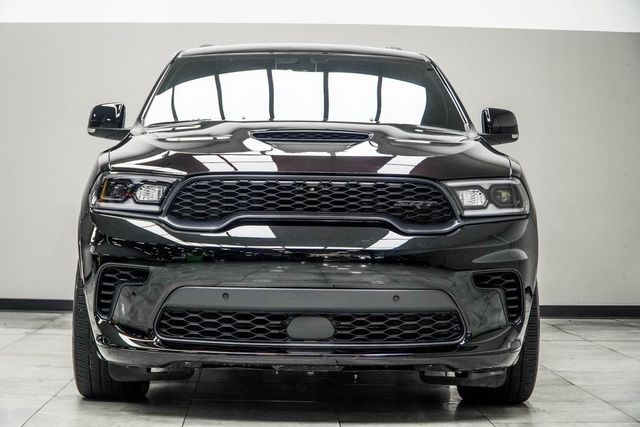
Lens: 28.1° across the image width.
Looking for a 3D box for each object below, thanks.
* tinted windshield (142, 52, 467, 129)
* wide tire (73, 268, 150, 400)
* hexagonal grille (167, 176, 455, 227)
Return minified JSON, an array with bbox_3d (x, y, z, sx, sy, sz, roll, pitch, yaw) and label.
[{"bbox_3d":[-0.076,-0.619,6.450,1.550,0.200,0.940,1,36,-2],"label":"tinted windshield"},{"bbox_3d":[-0.881,0.422,5.609,0.300,0.770,0.770,1,1,-2],"label":"wide tire"},{"bbox_3d":[-0.030,-0.045,4.758,1.080,0.190,0.140,1,1,-2],"label":"hexagonal grille"}]

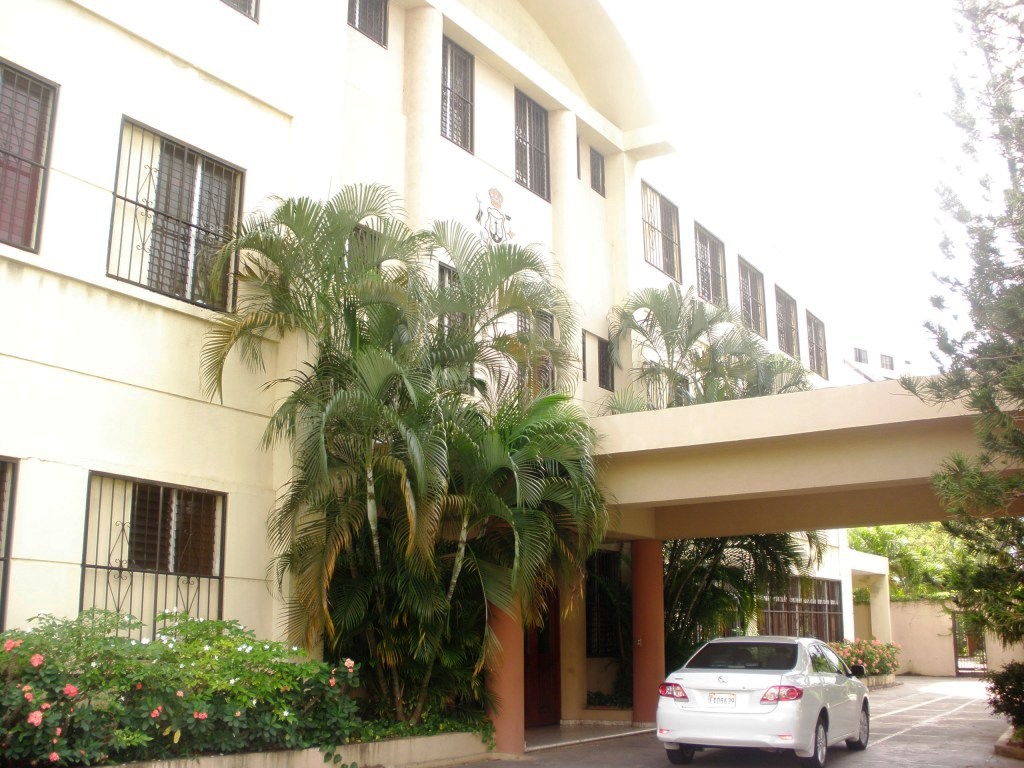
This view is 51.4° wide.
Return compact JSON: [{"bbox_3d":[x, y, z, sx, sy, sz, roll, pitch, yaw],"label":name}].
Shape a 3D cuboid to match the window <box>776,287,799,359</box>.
[{"bbox_3d":[8.069,-1.753,31.090,0.150,1.909,1.834,-9,-16,32],"label":"window"}]

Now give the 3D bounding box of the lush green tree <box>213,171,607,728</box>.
[{"bbox_3d":[-1.311,1.041,12.571,3.000,6.150,4.300,-9,-16,33],"label":"lush green tree"}]

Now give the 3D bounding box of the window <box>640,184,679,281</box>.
[{"bbox_3d":[3.270,-3.304,23.478,0.180,1.834,1.776,-9,-16,33],"label":"window"}]

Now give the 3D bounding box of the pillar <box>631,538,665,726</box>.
[{"bbox_3d":[2.273,4.142,17.769,0.529,2.994,0.529,0,-13,0],"label":"pillar"}]

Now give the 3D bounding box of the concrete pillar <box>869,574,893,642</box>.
[{"bbox_3d":[12.270,8.104,35.216,0.600,3.529,0.450,-9,-16,33],"label":"concrete pillar"}]

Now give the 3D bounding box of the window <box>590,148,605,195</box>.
[{"bbox_3d":[1.781,-4.375,21.993,0.150,0.941,0.624,-9,-16,32],"label":"window"}]

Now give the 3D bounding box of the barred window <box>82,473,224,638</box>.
[{"bbox_3d":[-3.848,2.000,11.532,0.150,1.891,1.872,-9,-16,32],"label":"barred window"}]

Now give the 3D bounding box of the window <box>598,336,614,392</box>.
[{"bbox_3d":[1.879,-0.384,21.163,0.150,1.027,0.643,-9,-16,32],"label":"window"}]

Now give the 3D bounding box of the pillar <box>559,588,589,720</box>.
[{"bbox_3d":[1.039,4.198,17.773,0.480,2.844,0.480,0,-14,0],"label":"pillar"}]

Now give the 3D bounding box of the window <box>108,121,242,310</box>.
[{"bbox_3d":[-3.840,-1.908,12.312,0.180,1.850,1.802,-9,-16,33],"label":"window"}]

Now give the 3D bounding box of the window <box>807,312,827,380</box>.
[{"bbox_3d":[9.147,-1.155,32.049,0.180,1.787,1.633,-9,-16,33],"label":"window"}]

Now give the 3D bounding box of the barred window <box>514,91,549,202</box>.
[{"bbox_3d":[0.386,-4.414,19.799,0.150,1.891,1.286,-9,-16,32],"label":"barred window"}]

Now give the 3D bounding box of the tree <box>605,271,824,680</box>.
[{"bbox_3d":[3.955,2.172,20.623,3.800,7.800,5.200,-9,-16,33],"label":"tree"}]

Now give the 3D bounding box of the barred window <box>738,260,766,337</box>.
[{"bbox_3d":[6.525,-2.315,28.790,0.150,1.909,1.881,-9,-16,32],"label":"barred window"}]

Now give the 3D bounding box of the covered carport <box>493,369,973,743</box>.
[{"bbox_3d":[3.510,2.745,14.049,7.800,4.109,5.300,-9,-16,33],"label":"covered carport"}]

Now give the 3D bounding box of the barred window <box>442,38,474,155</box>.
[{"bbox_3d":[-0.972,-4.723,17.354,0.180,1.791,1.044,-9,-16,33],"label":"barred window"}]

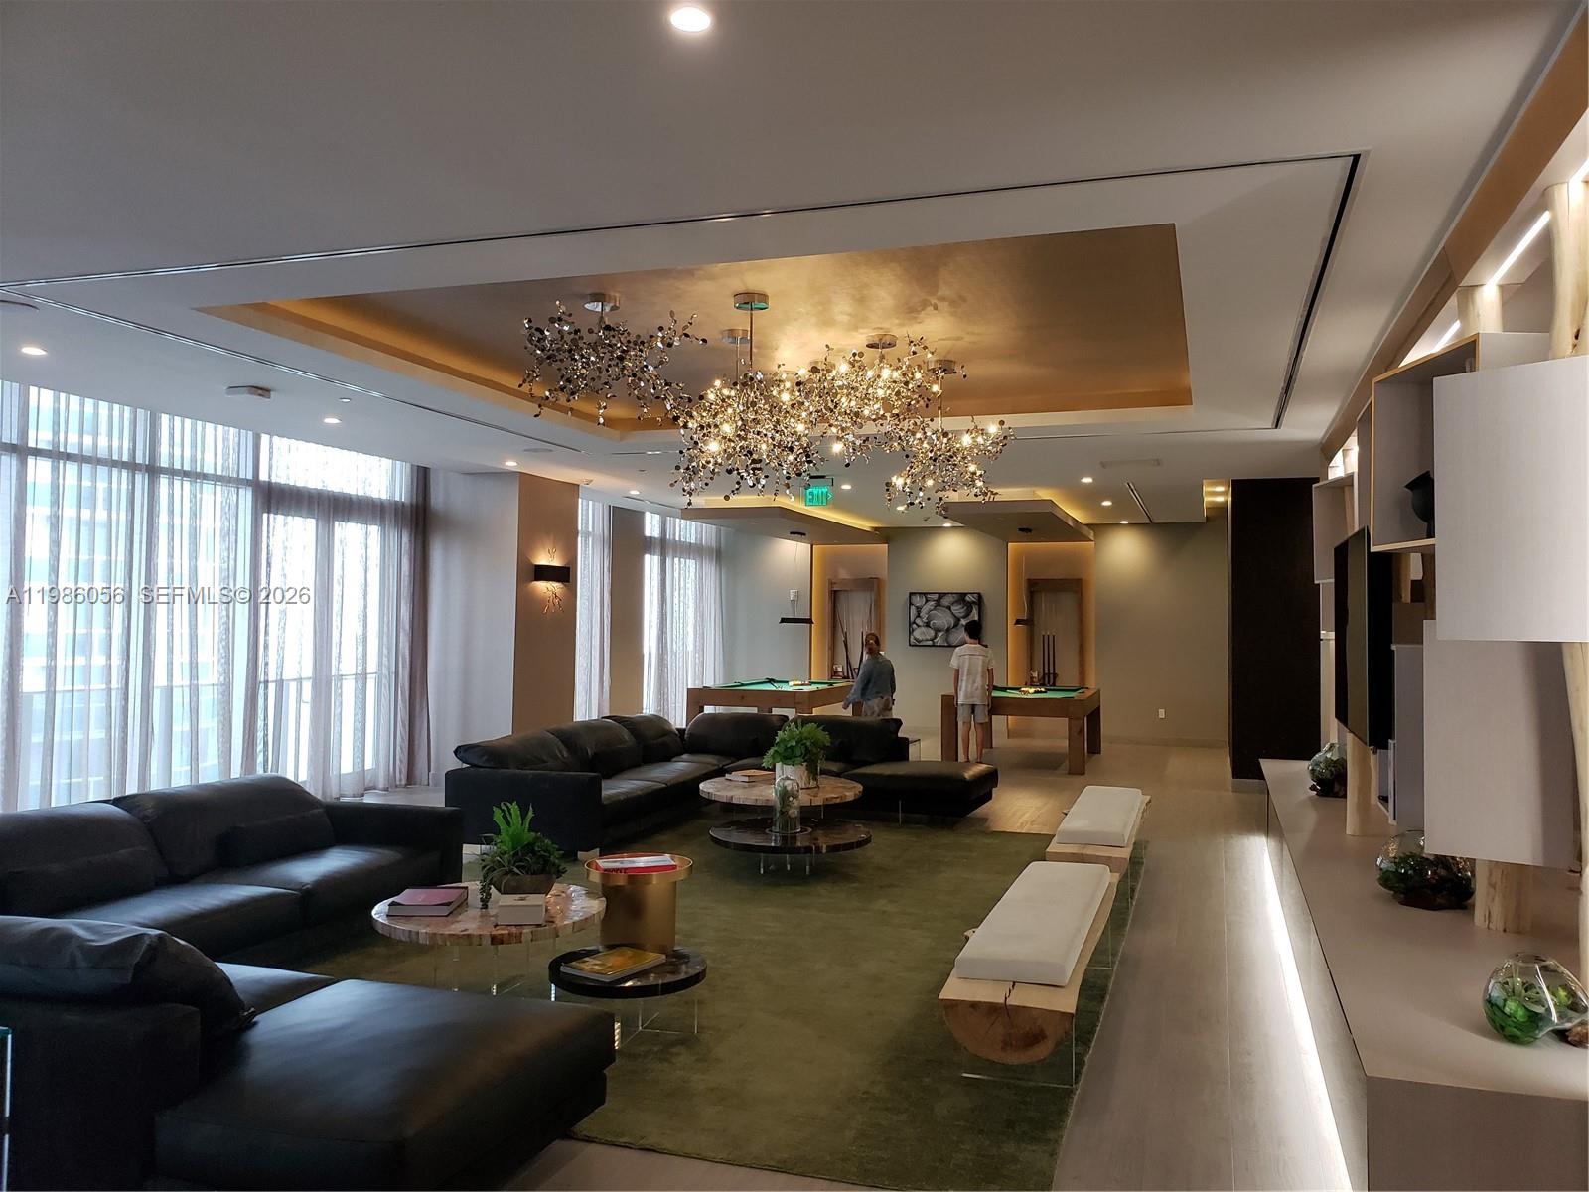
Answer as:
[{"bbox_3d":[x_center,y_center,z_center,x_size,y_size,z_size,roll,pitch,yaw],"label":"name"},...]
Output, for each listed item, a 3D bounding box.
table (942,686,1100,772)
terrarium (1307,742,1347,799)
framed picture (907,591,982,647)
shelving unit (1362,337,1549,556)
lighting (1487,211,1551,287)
[{"bbox_3d":[2.790,1.571,14.360,1.559,0.820,2.531,0,-1,18],"label":"table"},{"bbox_3d":[3.543,1.141,7.843,0.310,0.320,0.310,0,-1,19],"label":"terrarium"},{"bbox_3d":[2.193,0.345,17.334,1.073,0.787,0.051,0,-1,19],"label":"framed picture"},{"bbox_3d":[2.572,-0.551,4.600,0.314,0.725,0.815,1,-1,2],"label":"shelving unit"},{"bbox_3d":[2.620,-1.247,4.331,0.051,0.030,0.871,0,-1,19],"label":"lighting"}]

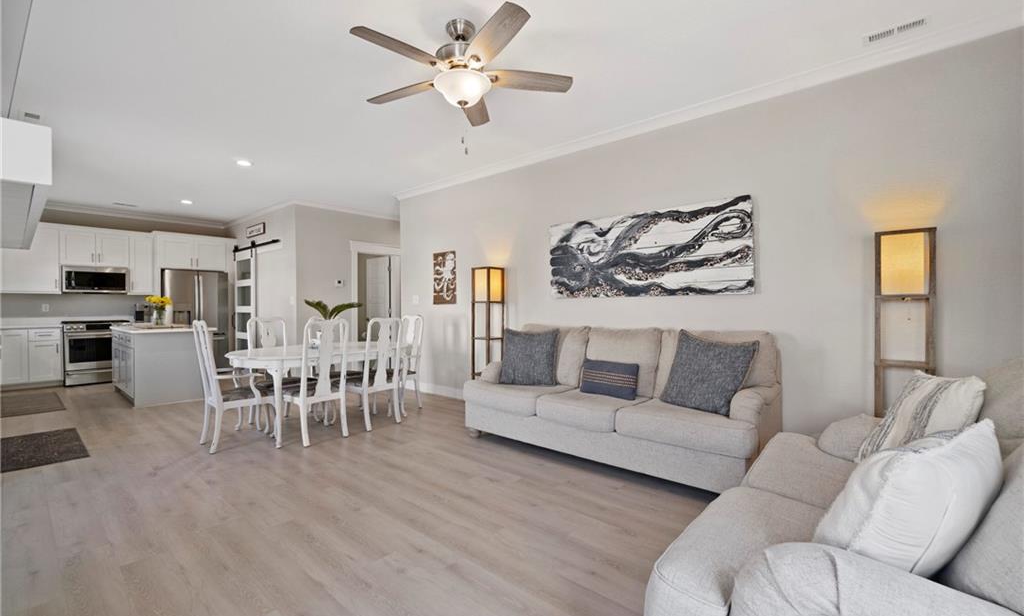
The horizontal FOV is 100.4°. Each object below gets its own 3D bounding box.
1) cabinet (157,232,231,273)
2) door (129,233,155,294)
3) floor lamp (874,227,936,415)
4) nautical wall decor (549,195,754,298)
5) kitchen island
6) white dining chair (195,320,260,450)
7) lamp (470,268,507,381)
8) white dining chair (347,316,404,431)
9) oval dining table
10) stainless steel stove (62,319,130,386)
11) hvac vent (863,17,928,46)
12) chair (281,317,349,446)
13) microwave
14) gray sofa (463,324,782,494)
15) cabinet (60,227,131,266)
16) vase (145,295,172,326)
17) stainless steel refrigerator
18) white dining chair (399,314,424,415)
[{"bbox_3d":[-5.885,-0.974,7.759,0.610,0.580,1.060,0,0,41],"label":"cabinet"},{"bbox_3d":[-6.263,-0.741,7.213,0.025,0.965,0.315,0,1,41],"label":"door"},{"bbox_3d":[2.336,0.357,2.546,0.260,1.600,0.260,0,1,41],"label":"floor lamp"},{"bbox_3d":[1.105,-0.477,3.780,1.855,0.765,0.045,0,0,41],"label":"nautical wall decor"},{"bbox_3d":[-4.692,0.715,5.723,1.670,0.900,0.835,0,1,41],"label":"kitchen island"},{"bbox_3d":[-2.380,0.629,3.703,0.580,1.075,0.570,0,0,41],"label":"white dining chair"},{"bbox_3d":[-0.253,0.355,4.752,0.260,1.590,0.260,0,0,41],"label":"lamp"},{"bbox_3d":[-1.422,0.631,4.292,0.560,1.060,0.510,0,1,41],"label":"white dining chair"},{"bbox_3d":[-1.838,0.780,4.301,1.060,0.760,1.780,0,0,41],"label":"oval dining table"},{"bbox_3d":[-6.638,0.701,6.843,0.670,0.930,0.762,0,0,41],"label":"stainless steel stove"},{"bbox_3d":[2.243,-1.615,2.496,0.290,0.015,0.130,0,1,41],"label":"hvac vent"},{"bbox_3d":[-1.787,0.625,3.869,0.580,1.075,0.545,0,0,41],"label":"chair"},{"bbox_3d":[-6.711,-0.431,6.884,0.410,0.410,0.760,0,1,41],"label":"microwave"},{"bbox_3d":[0.747,0.669,3.378,2.300,0.970,0.960,0,0,41],"label":"gray sofa"},{"bbox_3d":[-6.802,-0.944,6.956,0.330,0.580,0.805,0,0,41],"label":"cabinet"},{"bbox_3d":[-4.846,0.044,5.873,0.290,0.410,0.290,0,1,41],"label":"vase"},{"bbox_3d":[-5.725,0.260,7.661,0.820,1.787,0.910,0,1,41],"label":"stainless steel refrigerator"},{"bbox_3d":[-1.355,0.621,4.893,0.560,1.070,0.570,0,1,41],"label":"white dining chair"}]

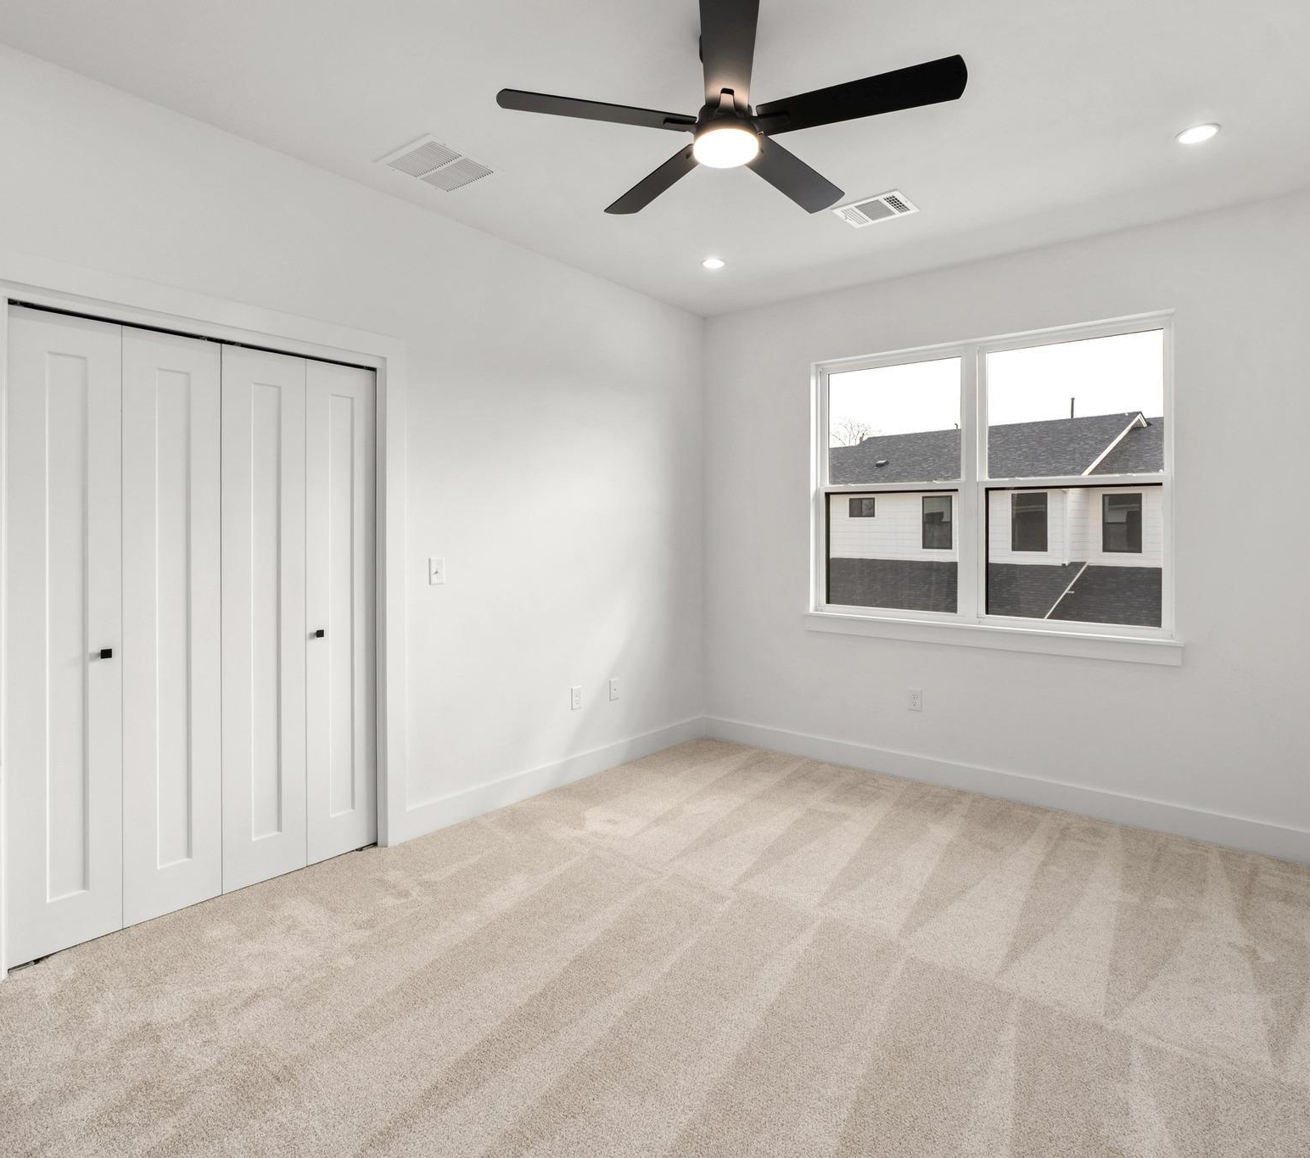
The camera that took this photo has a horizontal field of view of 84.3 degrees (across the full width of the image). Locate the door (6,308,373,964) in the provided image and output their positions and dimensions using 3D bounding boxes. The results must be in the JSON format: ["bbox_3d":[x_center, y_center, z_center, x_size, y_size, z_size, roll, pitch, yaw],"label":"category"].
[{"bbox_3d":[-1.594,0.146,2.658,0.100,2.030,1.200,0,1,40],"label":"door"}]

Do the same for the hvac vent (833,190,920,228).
[{"bbox_3d":[0.974,-1.621,3.186,0.300,0.020,0.250,3,5,37],"label":"hvac vent"}]

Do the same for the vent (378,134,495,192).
[{"bbox_3d":[-0.844,-1.613,2.843,0.350,0.020,0.345,3,5,37],"label":"vent"}]

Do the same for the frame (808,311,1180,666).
[{"bbox_3d":[1.657,-0.505,3.829,1.770,1.490,0.100,2,1,37],"label":"frame"}]

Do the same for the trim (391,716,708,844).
[{"bbox_3d":[-0.388,1.030,3.943,0.020,0.140,2.240,4,5,40],"label":"trim"}]

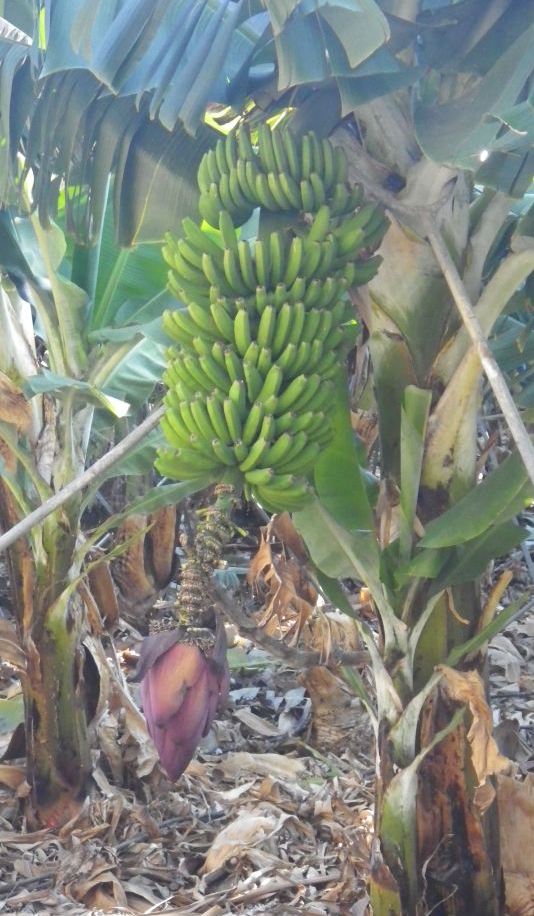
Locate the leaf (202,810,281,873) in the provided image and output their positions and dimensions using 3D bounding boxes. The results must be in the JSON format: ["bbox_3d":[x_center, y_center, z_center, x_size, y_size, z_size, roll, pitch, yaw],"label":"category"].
[{"bbox_3d":[-0.072,1.088,5.500,0.215,0.110,0.270,0,3,0],"label":"leaf"}]

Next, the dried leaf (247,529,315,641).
[{"bbox_3d":[0.038,0.333,5.100,0.185,0.295,0.160,0,3,0],"label":"dried leaf"}]

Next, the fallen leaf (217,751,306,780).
[{"bbox_3d":[-0.018,1.031,6.500,0.295,0.065,0.150,0,3,0],"label":"fallen leaf"}]

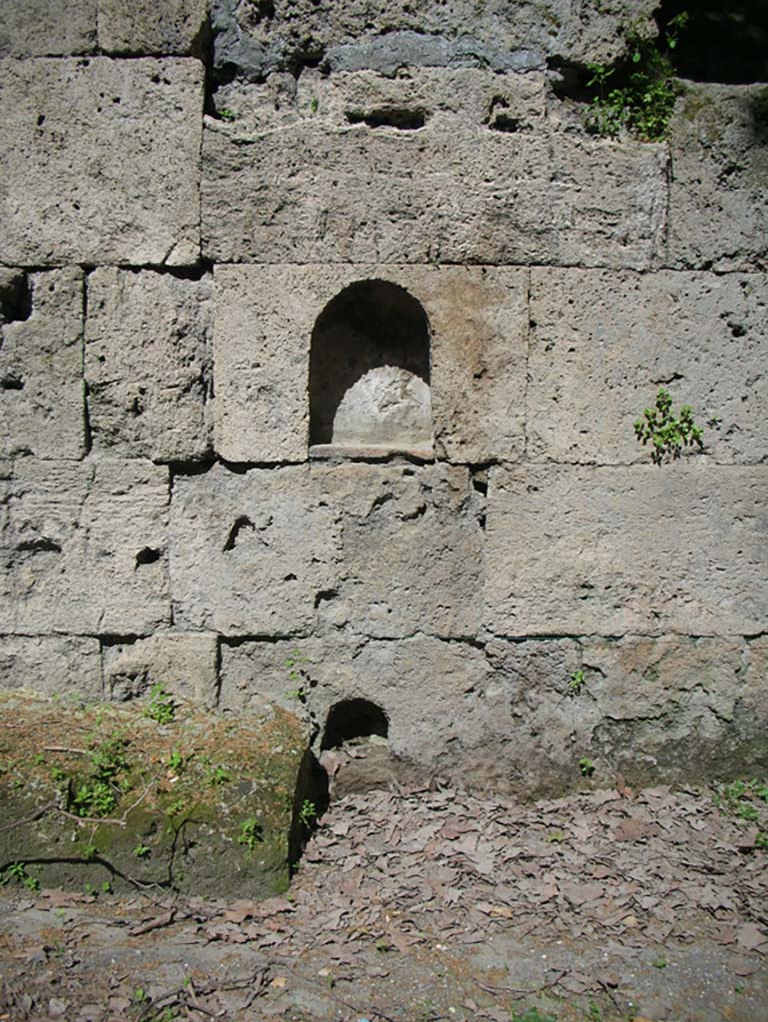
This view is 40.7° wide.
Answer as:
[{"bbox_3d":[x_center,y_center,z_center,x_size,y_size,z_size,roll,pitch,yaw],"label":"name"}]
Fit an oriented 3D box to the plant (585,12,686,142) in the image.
[{"bbox_3d":[0.930,-1.607,3.947,0.362,0.453,0.280,1,4,-1],"label":"plant"}]

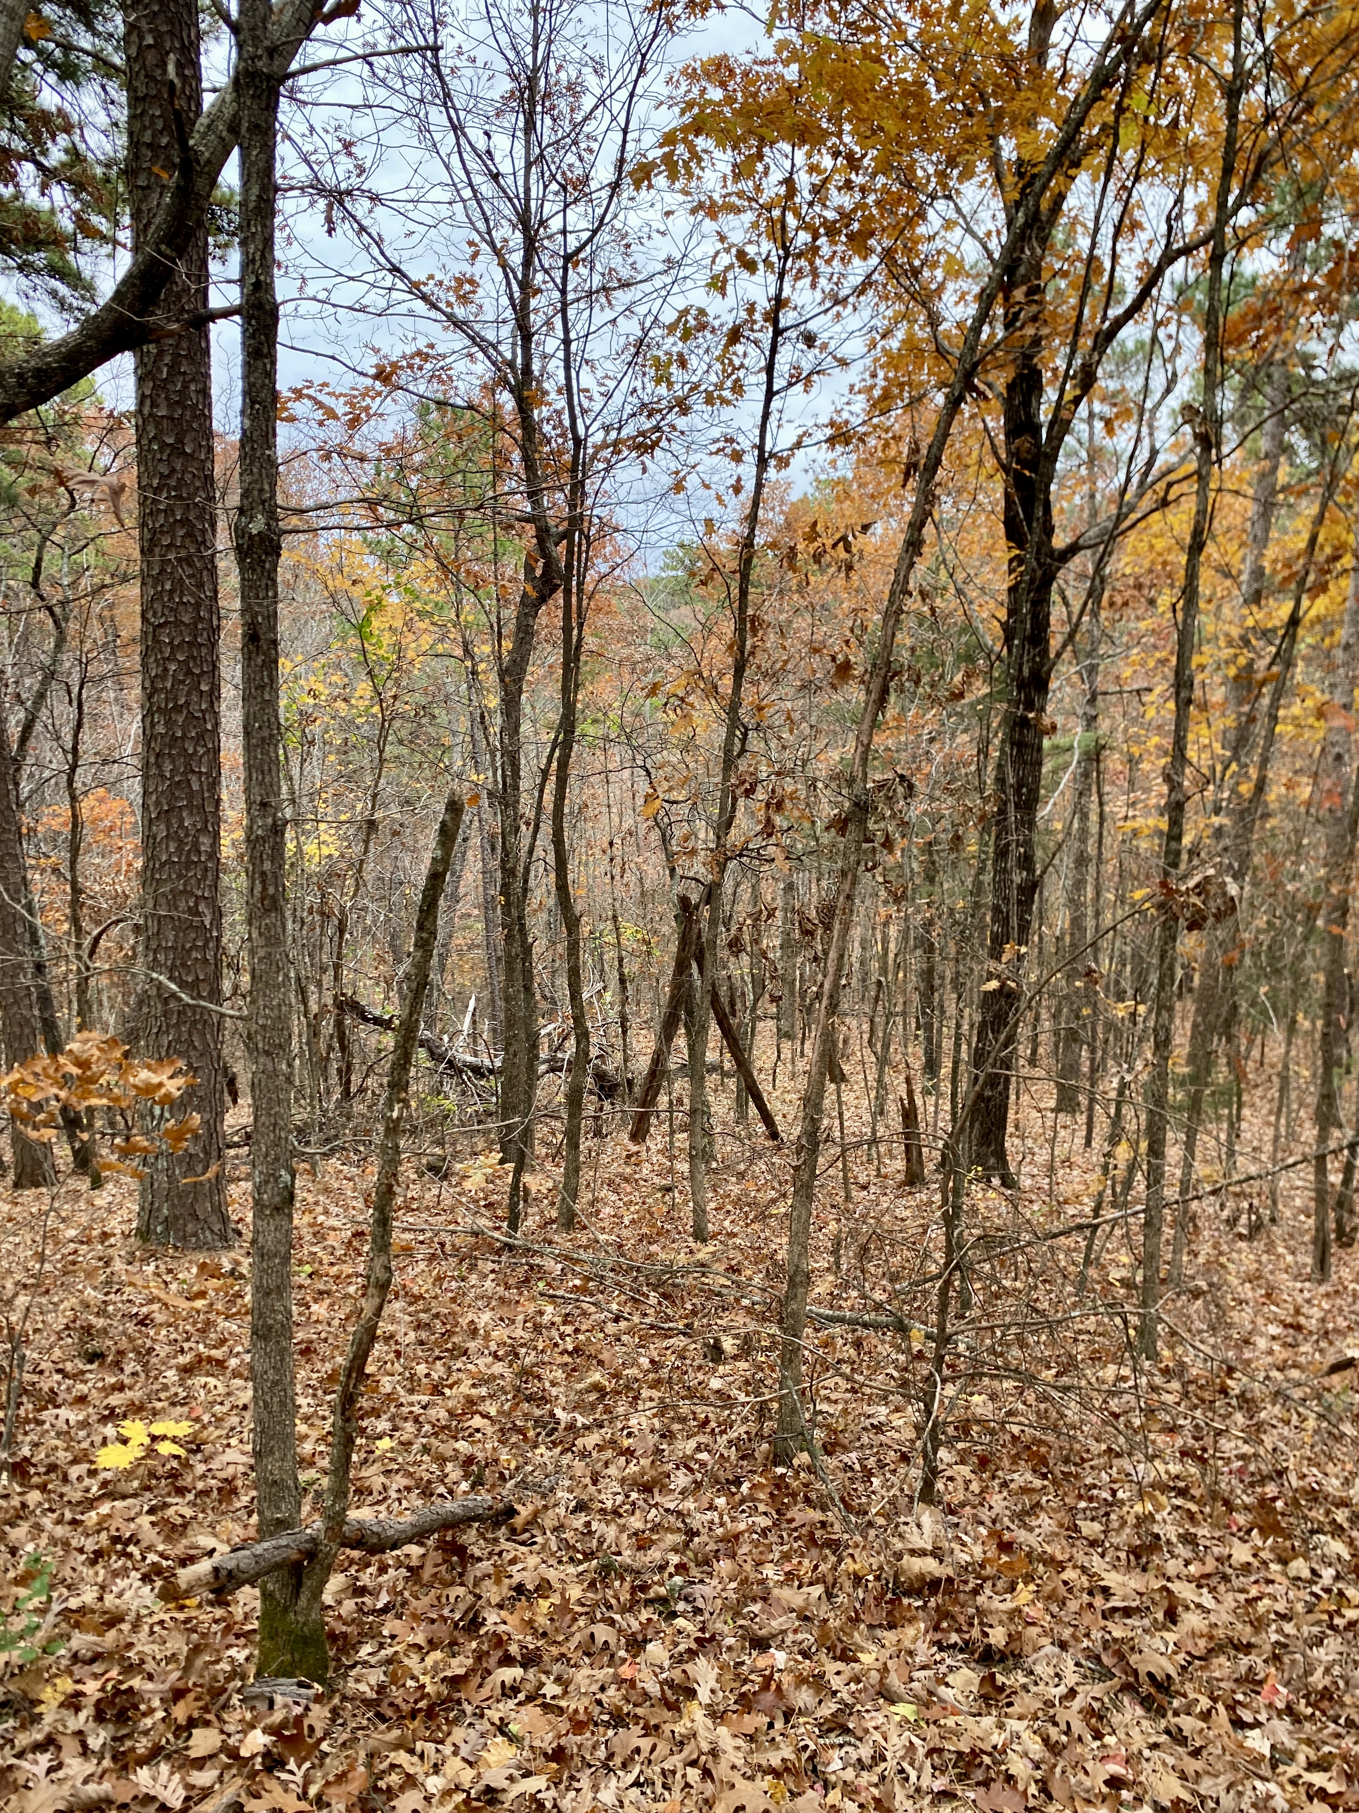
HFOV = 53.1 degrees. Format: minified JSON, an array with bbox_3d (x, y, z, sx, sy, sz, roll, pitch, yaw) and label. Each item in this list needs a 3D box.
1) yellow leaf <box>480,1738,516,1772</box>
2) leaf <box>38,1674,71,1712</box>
[{"bbox_3d":[-0.301,1.379,2.217,0.059,0.020,0.069,9,14,33],"label":"yellow leaf"},{"bbox_3d":[-1.086,1.368,2.364,0.053,0.020,0.086,6,11,13],"label":"leaf"}]

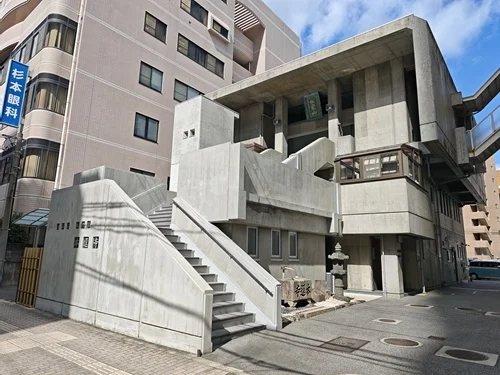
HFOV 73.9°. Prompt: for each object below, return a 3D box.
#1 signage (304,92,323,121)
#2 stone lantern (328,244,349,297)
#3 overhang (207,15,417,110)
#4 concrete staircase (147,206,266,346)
[{"bbox_3d":[3.357,-4.334,17.714,0.890,1.340,0.130,-8,-2,38],"label":"signage"},{"bbox_3d":[3.291,3.041,12.390,0.671,1.913,0.671,-8,-14,38],"label":"stone lantern"},{"bbox_3d":[2.376,-5.462,16.534,11.169,0.640,1.867,-8,-14,38],"label":"overhang"},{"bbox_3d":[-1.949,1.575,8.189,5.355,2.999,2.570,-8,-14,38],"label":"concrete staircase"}]

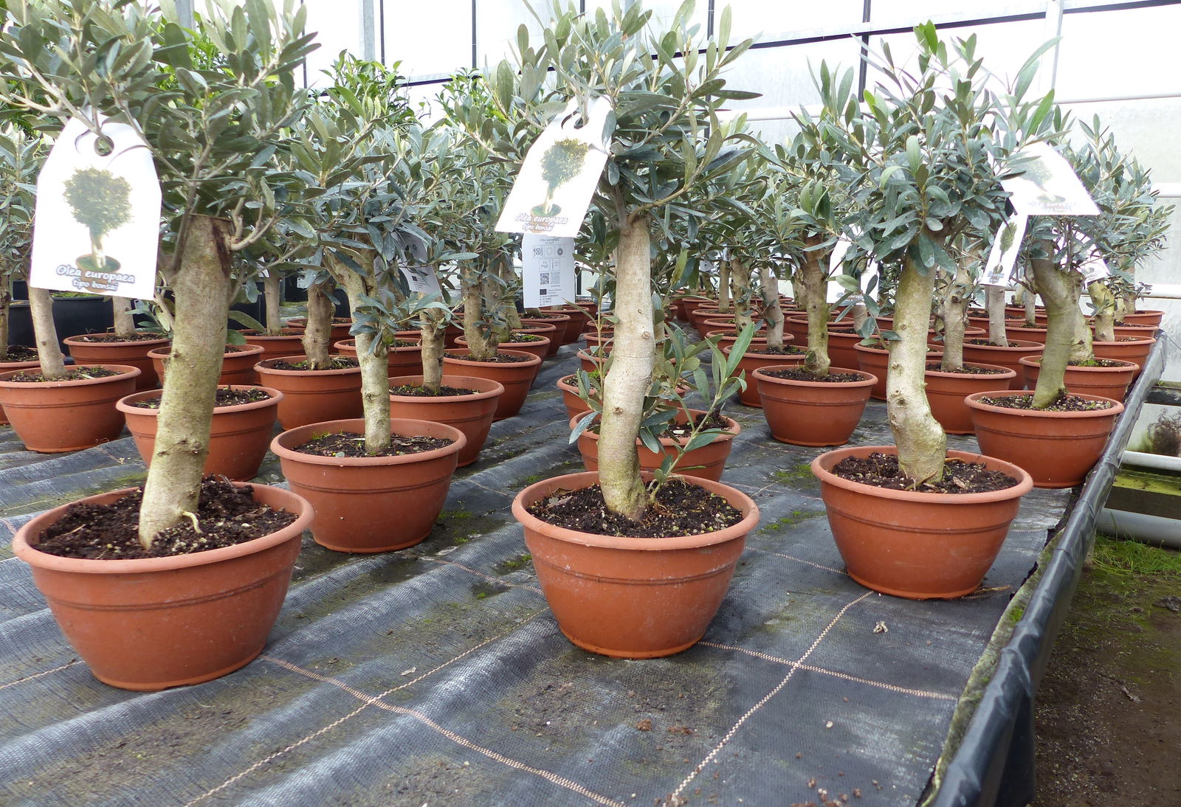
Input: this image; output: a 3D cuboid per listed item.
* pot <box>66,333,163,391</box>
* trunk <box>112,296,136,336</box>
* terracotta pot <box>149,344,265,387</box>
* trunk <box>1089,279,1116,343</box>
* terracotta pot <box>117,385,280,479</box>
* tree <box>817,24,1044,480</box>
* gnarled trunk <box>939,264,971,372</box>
[{"bbox_3d":[-1.375,-0.121,2.495,0.272,0.148,0.272,1,10,0],"label":"pot"},{"bbox_3d":[-1.214,-0.260,2.215,0.063,0.166,0.061,-5,12,-28],"label":"trunk"},{"bbox_3d":[-0.973,-0.068,2.177,0.272,0.148,0.272,1,10,0],"label":"terracotta pot"},{"bbox_3d":[1.467,-0.266,2.443,0.068,0.184,0.062,7,12,30],"label":"trunk"},{"bbox_3d":[-0.667,0.055,1.477,0.255,0.134,0.255,1,11,0],"label":"terracotta pot"},{"bbox_3d":[0.404,-0.166,1.013,0.252,0.530,0.237,5,11,21],"label":"tree"},{"bbox_3d":[0.816,-0.192,1.909,0.067,0.239,0.058,5,11,23],"label":"gnarled trunk"}]

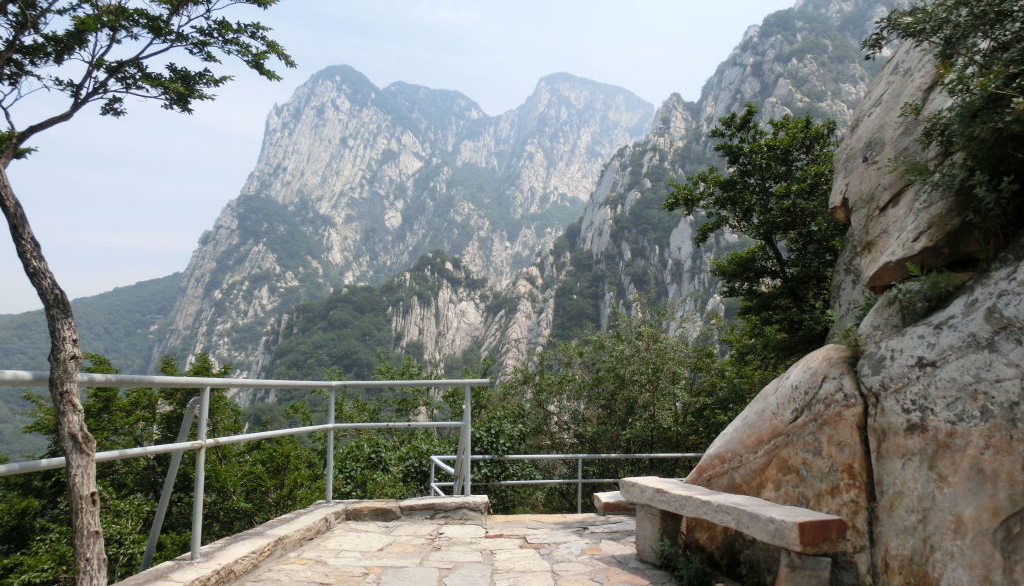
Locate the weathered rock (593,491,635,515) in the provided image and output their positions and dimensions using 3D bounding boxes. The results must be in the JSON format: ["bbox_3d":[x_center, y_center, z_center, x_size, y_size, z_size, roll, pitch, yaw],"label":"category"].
[{"bbox_3d":[1.148,2.088,7.079,0.644,0.161,0.518,-1,-8,5],"label":"weathered rock"}]

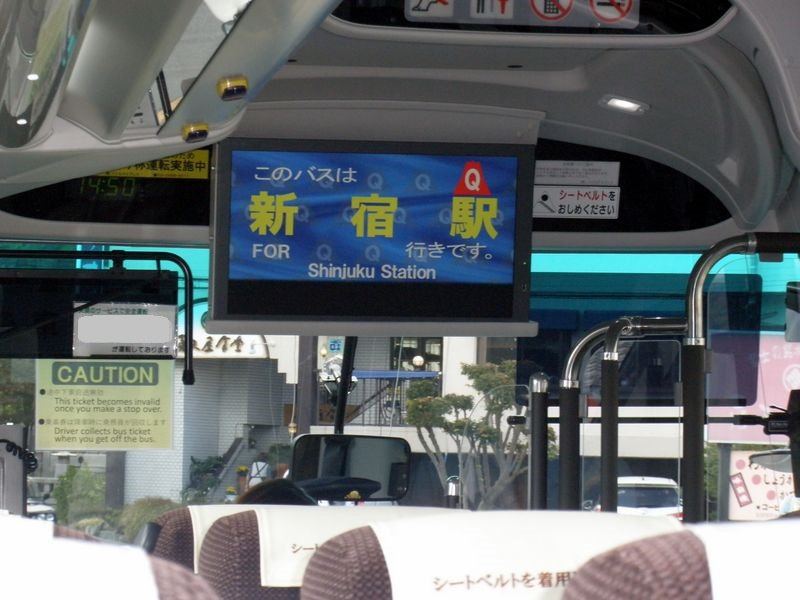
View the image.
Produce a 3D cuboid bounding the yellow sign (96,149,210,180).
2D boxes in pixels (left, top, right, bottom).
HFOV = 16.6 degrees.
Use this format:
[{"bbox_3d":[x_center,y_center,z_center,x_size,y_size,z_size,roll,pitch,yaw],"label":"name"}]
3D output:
[{"bbox_3d":[-0.484,-0.265,5.350,0.225,0.053,0.008,1,14,-10],"label":"yellow sign"}]

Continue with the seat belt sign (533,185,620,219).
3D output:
[{"bbox_3d":[0.346,-0.193,5.450,0.180,0.061,0.010,1,14,-10],"label":"seat belt sign"}]

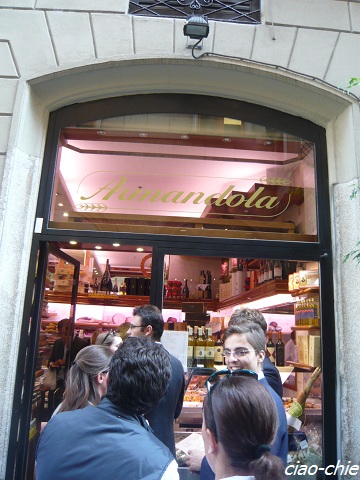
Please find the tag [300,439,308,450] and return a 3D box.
[{"bbox_3d":[0.898,1.475,2.800,0.052,0.065,0.004,-11,-19,-7],"label":"tag"}]

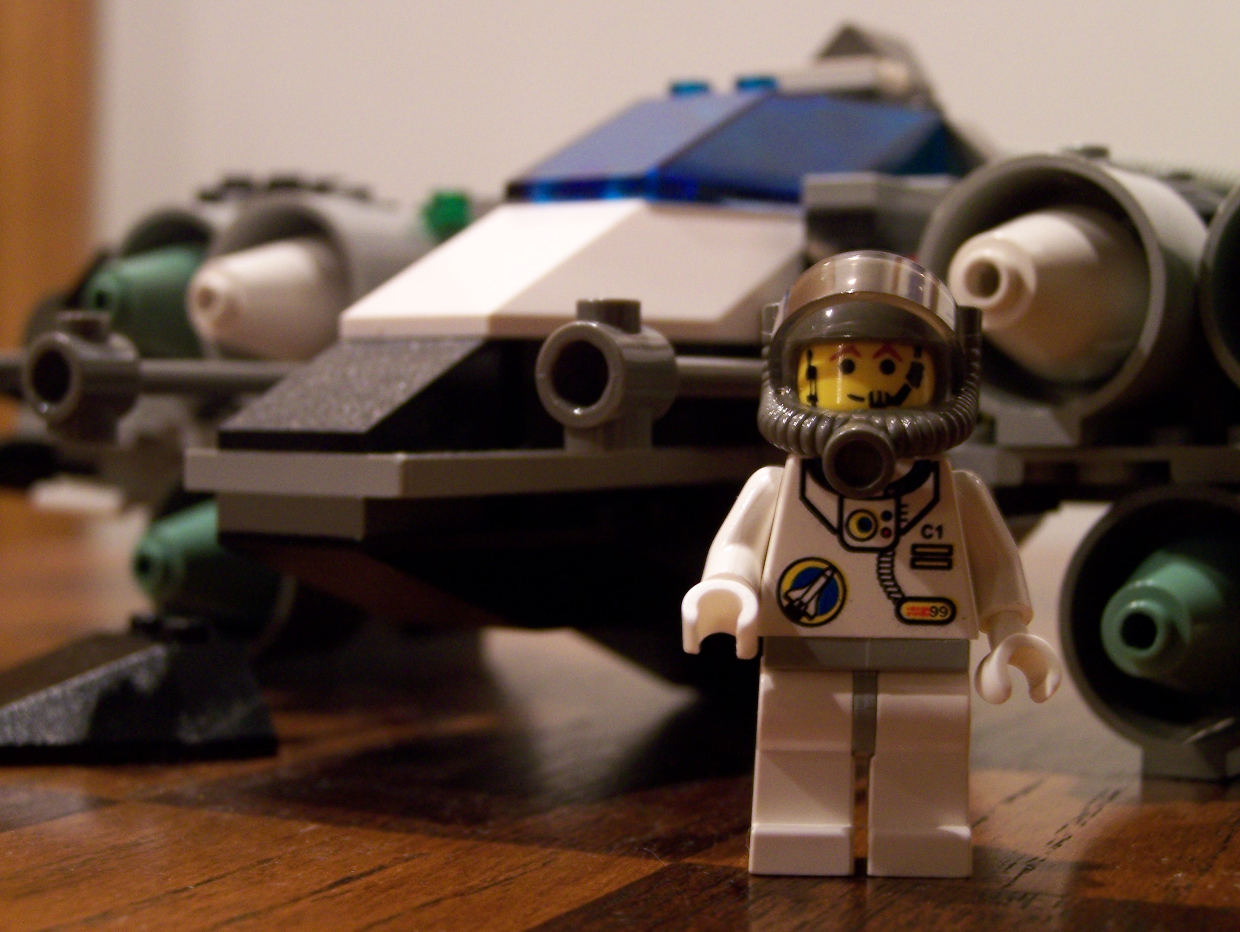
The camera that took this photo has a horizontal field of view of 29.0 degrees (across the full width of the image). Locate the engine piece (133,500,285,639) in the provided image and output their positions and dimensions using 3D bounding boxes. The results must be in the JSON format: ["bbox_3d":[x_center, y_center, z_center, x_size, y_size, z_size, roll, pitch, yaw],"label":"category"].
[{"bbox_3d":[-0.046,0.011,0.270,0.016,0.016,0.021,2,3,34],"label":"engine piece"}]

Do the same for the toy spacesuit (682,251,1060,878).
[{"bbox_3d":[0.018,0.007,0.173,0.027,0.043,0.019,0,2,8],"label":"toy spacesuit"}]

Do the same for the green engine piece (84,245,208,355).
[{"bbox_3d":[-0.053,-0.019,0.278,0.016,0.016,0.021,2,3,34],"label":"green engine piece"}]

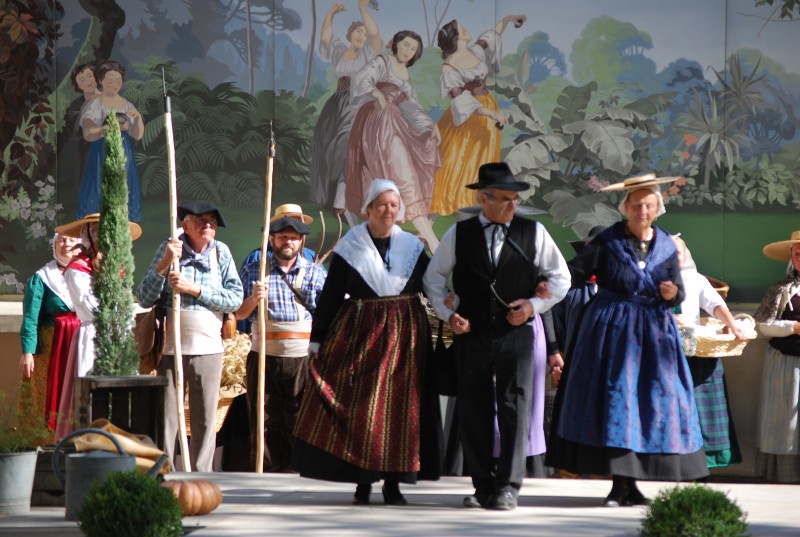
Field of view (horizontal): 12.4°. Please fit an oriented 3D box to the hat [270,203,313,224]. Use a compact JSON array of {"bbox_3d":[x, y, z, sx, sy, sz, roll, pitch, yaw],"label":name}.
[{"bbox_3d":[-0.677,-0.332,22.400,0.300,0.115,0.320,0,0,-6],"label":"hat"}]

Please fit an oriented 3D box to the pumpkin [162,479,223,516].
[{"bbox_3d":[-1.008,1.118,17.900,0.300,0.175,0.290,0,0,0],"label":"pumpkin"}]

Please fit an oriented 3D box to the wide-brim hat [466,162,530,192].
[{"bbox_3d":[0.499,-0.461,18.600,0.310,0.145,0.340,2,5,0],"label":"wide-brim hat"}]

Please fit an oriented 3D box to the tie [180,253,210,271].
[{"bbox_3d":[-1.196,-0.041,21.550,0.175,0.105,0.050,2,-6,-5],"label":"tie"}]

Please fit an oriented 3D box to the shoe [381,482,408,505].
[{"bbox_3d":[-0.025,1.147,18.650,0.090,0.115,0.250,0,0,-19],"label":"shoe"}]

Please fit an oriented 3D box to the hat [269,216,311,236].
[{"bbox_3d":[-0.640,-0.242,20.900,0.280,0.120,0.280,0,0,-7],"label":"hat"}]

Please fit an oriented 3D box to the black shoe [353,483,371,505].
[{"bbox_3d":[-0.195,1.145,18.650,0.090,0.110,0.250,0,0,11],"label":"black shoe"}]

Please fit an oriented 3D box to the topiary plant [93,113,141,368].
[{"bbox_3d":[-1.512,-0.133,19.600,0.260,1.400,0.260,0,0,0],"label":"topiary plant"}]

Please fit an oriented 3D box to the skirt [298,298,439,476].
[{"bbox_3d":[-0.171,0.610,18.750,0.740,0.950,0.660,0,0,-7],"label":"skirt"}]

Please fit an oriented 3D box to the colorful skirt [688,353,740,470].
[{"bbox_3d":[1.730,0.777,21.300,0.560,0.760,0.500,1,0,17],"label":"colorful skirt"}]

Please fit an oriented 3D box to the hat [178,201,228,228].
[{"bbox_3d":[-1.110,-0.304,20.500,0.290,0.145,0.290,5,-3,-17],"label":"hat"}]

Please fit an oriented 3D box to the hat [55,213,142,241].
[{"bbox_3d":[-1.756,-0.242,21.400,0.500,0.130,0.490,3,3,0],"label":"hat"}]

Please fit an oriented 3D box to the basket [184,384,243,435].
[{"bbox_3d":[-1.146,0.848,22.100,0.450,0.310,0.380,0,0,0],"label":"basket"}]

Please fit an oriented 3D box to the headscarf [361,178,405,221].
[{"bbox_3d":[-0.089,-0.347,18.750,0.225,0.215,0.230,0,0,-15],"label":"headscarf"}]

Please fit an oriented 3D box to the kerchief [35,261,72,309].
[{"bbox_3d":[-1.999,0.100,21.700,0.380,0.300,0.270,0,0,-24],"label":"kerchief"}]

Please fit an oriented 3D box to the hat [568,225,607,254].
[{"bbox_3d":[1.157,-0.168,21.300,0.380,0.150,0.380,0,0,0],"label":"hat"}]

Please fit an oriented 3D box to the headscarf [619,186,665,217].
[{"bbox_3d":[1.236,-0.352,18.720,0.240,0.180,0.230,-3,3,-1],"label":"headscarf"}]

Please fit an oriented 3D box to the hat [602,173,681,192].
[{"bbox_3d":[1.230,-0.436,18.720,0.415,0.080,0.415,-9,2,-1],"label":"hat"}]

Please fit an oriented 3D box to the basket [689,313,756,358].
[{"bbox_3d":[1.800,0.378,20.700,0.430,0.230,0.320,-1,10,-6],"label":"basket"}]

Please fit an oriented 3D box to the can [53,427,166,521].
[{"bbox_3d":[-1.395,0.995,17.700,0.560,0.440,0.250,0,0,6],"label":"can"}]

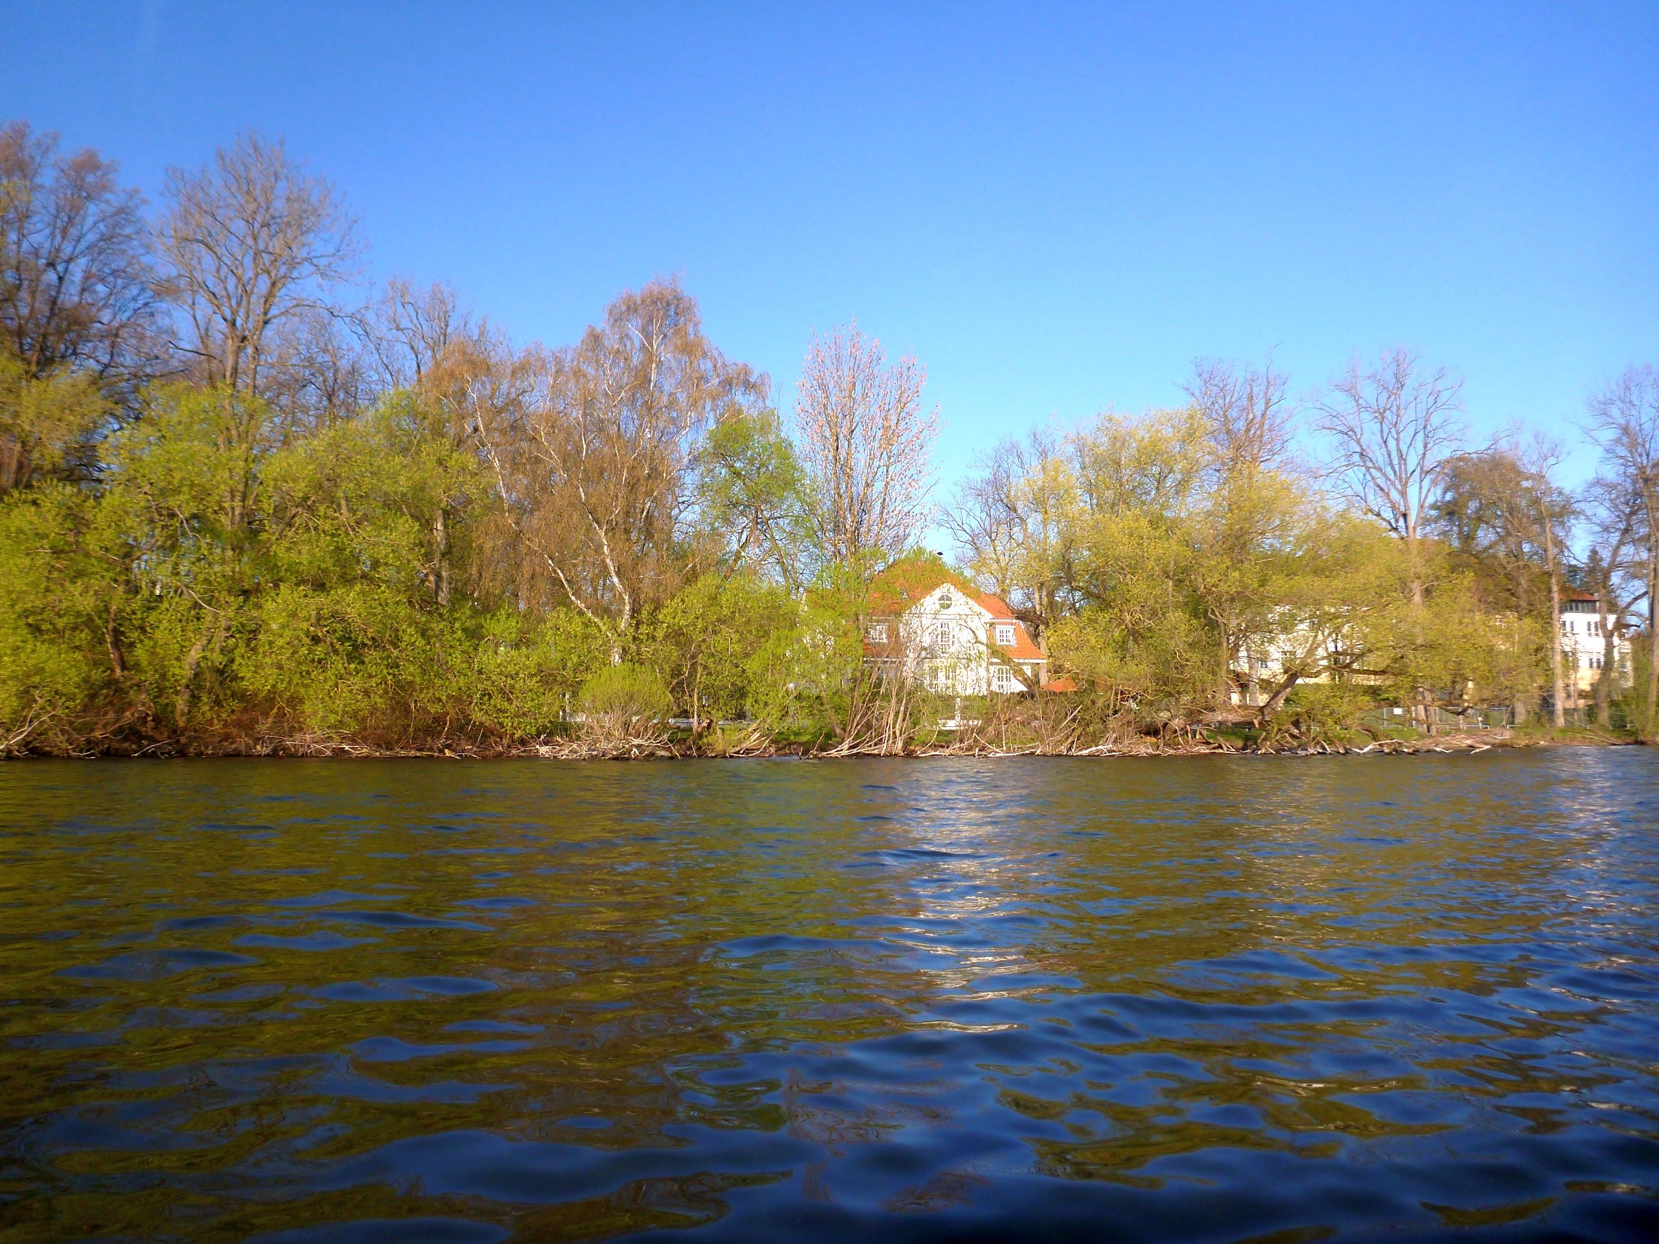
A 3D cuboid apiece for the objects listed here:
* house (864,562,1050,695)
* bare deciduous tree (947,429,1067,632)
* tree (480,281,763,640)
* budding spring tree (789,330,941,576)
[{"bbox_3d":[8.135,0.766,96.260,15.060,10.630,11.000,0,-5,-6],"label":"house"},{"bbox_3d":[14.254,-4.572,107.735,9.880,22.730,9.800,0,-5,0],"label":"bare deciduous tree"},{"bbox_3d":[-11.404,-6.868,73.809,15.890,24.720,14.000,0,-5,0],"label":"tree"},{"bbox_3d":[2.279,-6.425,82.803,8.960,24.550,8.500,0,-5,0],"label":"budding spring tree"}]

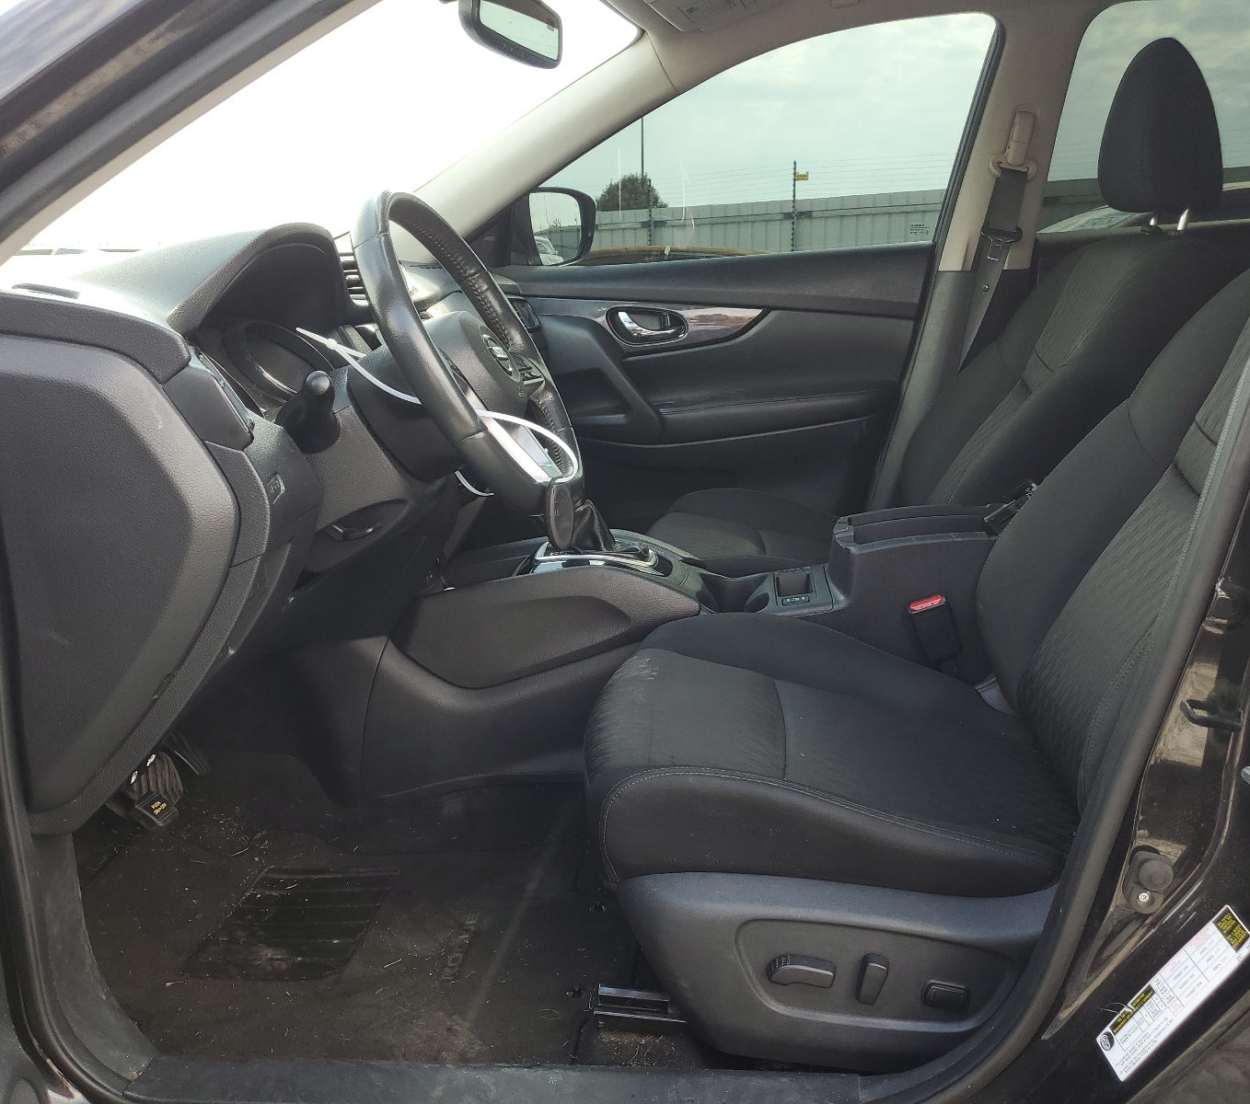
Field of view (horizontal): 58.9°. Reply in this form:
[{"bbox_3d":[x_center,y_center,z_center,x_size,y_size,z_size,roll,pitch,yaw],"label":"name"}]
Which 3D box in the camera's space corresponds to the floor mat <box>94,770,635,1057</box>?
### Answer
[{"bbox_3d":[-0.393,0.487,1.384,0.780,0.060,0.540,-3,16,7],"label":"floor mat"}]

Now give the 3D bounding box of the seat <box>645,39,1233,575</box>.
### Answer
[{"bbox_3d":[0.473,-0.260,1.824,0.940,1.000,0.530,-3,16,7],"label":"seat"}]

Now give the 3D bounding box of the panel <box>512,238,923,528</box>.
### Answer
[{"bbox_3d":[0.148,-0.301,2.203,0.920,0.580,0.120,-3,16,7],"label":"panel"}]

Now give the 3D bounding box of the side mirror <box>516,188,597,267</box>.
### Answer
[{"bbox_3d":[-0.163,-0.698,2.389,0.120,0.168,0.220,4,18,28],"label":"side mirror"}]

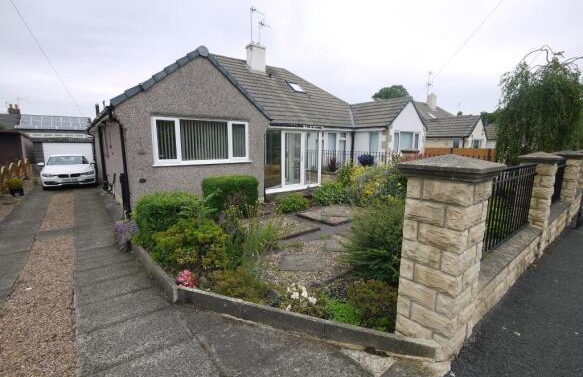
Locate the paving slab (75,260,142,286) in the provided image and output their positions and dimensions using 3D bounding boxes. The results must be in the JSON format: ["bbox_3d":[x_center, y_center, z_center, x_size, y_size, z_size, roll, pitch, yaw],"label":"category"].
[{"bbox_3d":[-2.554,1.214,3.864,0.820,0.050,0.580,-7,10,-36],"label":"paving slab"}]

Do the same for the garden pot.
[{"bbox_3d":[-9.791,0.115,9.591,0.360,0.320,0.360,-7,12,-38],"label":"garden pot"}]

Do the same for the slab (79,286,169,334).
[{"bbox_3d":[-1.825,1.320,2.980,0.860,0.050,0.600,-7,10,-36],"label":"slab"}]

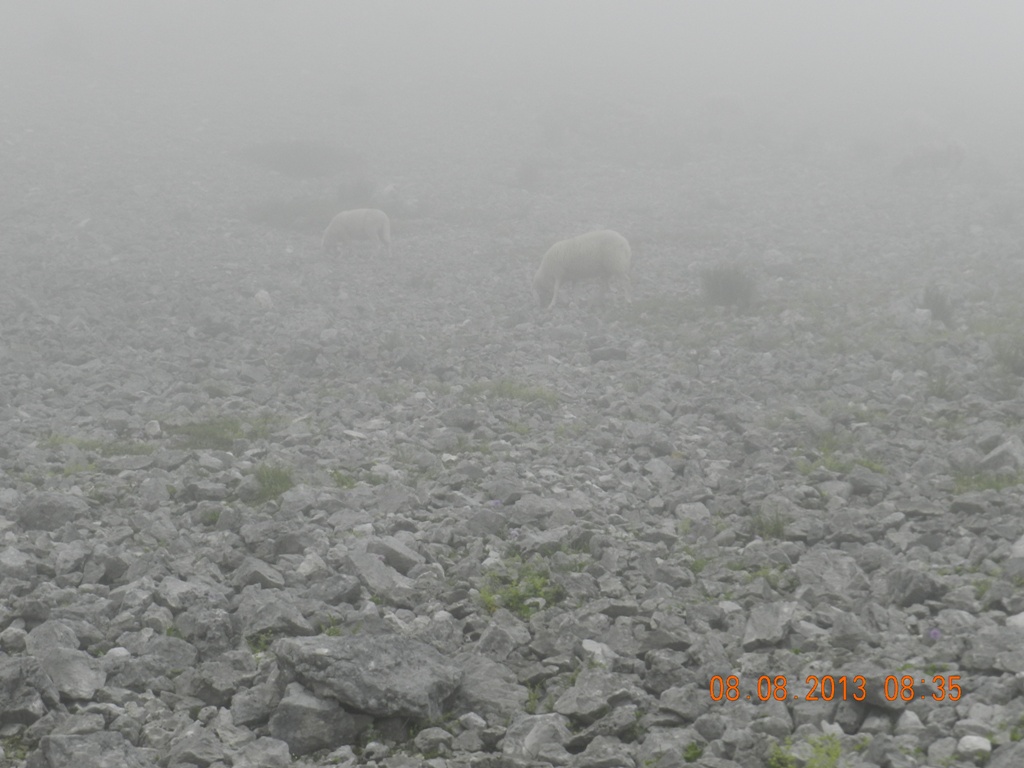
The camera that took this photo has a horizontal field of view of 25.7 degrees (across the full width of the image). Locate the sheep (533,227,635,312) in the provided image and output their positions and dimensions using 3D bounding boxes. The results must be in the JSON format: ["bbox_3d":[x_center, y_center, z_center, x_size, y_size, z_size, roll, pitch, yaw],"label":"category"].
[{"bbox_3d":[0.627,-1.019,20.000,0.890,0.710,0.340,0,3,0],"label":"sheep"}]

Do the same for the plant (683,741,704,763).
[{"bbox_3d":[0.468,0.948,5.800,0.057,0.055,0.055,0,3,0],"label":"plant"}]

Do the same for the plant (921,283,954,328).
[{"bbox_3d":[3.407,-0.628,18.000,0.280,0.360,0.270,0,3,0],"label":"plant"}]

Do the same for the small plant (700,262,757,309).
[{"bbox_3d":[1.926,-0.876,20.000,0.500,0.400,0.460,0,3,0],"label":"small plant"}]

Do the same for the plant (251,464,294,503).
[{"bbox_3d":[-1.055,0.438,9.900,0.193,0.160,0.180,0,3,0],"label":"plant"}]

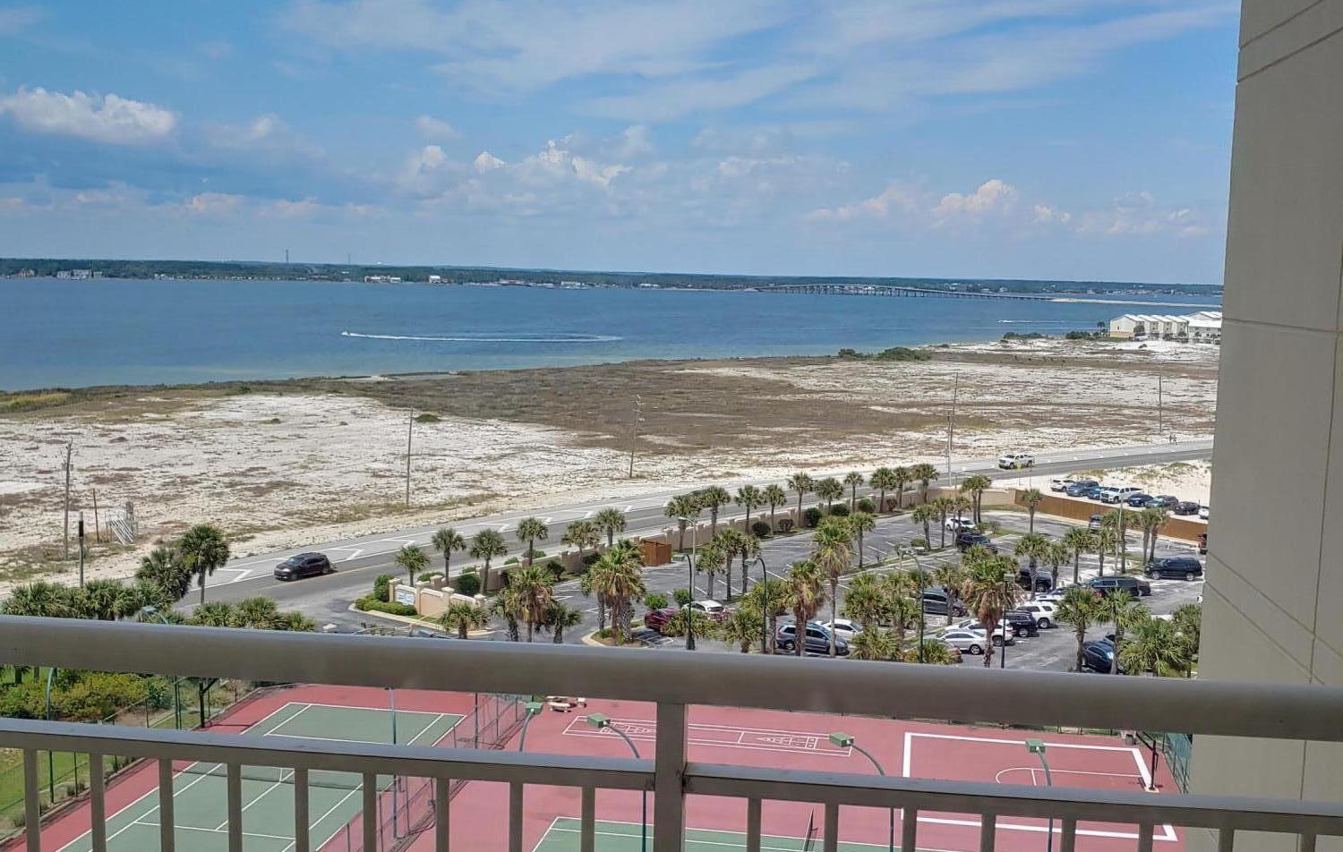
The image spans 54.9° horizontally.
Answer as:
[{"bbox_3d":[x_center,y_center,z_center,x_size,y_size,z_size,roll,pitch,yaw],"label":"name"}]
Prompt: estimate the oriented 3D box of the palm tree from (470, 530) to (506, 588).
[{"bbox_3d":[-14.910,10.860,105.240,3.070,5.280,3.010,0,7,-8],"label":"palm tree"}]

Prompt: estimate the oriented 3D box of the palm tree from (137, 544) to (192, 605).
[{"bbox_3d":[-37.301,11.197,95.155,4.000,5.090,4.000,1,7,0],"label":"palm tree"}]

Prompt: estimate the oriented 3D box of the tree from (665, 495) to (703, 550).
[{"bbox_3d":[1.190,9.110,121.970,3.560,5.500,3.490,1,7,1],"label":"tree"}]

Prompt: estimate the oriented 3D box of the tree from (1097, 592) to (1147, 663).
[{"bbox_3d":[29.696,13.637,85.543,3.323,5.656,3.323,4,7,20],"label":"tree"}]

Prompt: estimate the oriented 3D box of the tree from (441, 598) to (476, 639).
[{"bbox_3d":[-14.505,13.586,88.407,2.493,3.627,2.493,1,7,0],"label":"tree"}]

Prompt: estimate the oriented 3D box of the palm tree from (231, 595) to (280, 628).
[{"bbox_3d":[-27.648,13.124,86.297,3.260,3.840,3.260,1,7,0],"label":"palm tree"}]

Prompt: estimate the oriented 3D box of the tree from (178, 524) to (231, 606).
[{"bbox_3d":[-34.620,10.512,95.608,3.920,6.759,3.920,-1,7,-20],"label":"tree"}]

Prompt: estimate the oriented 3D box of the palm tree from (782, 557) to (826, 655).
[{"bbox_3d":[8.870,12.470,87.220,2.920,7.250,2.870,2,7,6],"label":"palm tree"}]

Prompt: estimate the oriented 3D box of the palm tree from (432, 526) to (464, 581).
[{"bbox_3d":[-17.913,10.621,103.821,2.691,5.270,2.691,0,7,-10],"label":"palm tree"}]

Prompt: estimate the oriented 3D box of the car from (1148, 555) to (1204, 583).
[{"bbox_3d":[43.982,12.470,113.423,5.100,1.770,2.000,3,7,11],"label":"car"}]

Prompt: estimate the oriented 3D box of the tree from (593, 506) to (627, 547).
[{"bbox_3d":[-5.342,9.661,115.135,3.122,5.319,3.122,1,7,0],"label":"tree"}]

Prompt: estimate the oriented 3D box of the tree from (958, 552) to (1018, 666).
[{"bbox_3d":[20.335,12.261,84.046,3.800,8.230,3.800,1,7,0],"label":"tree"}]

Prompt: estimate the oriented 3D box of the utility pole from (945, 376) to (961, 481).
[{"bbox_3d":[38.670,-0.289,177.844,1.000,12.600,0.600,1,7,0],"label":"utility pole"}]

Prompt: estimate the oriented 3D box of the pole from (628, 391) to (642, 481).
[{"bbox_3d":[-4.412,1.298,159.944,2.200,10.600,0.400,11,9,42],"label":"pole"}]

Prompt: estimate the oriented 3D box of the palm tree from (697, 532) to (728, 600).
[{"bbox_3d":[3.209,11.351,102.051,2.424,5.130,2.424,1,7,2],"label":"palm tree"}]

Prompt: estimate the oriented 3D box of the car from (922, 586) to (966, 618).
[{"bbox_3d":[20.667,13.638,100.256,4.700,1.750,1.900,4,7,22],"label":"car"}]

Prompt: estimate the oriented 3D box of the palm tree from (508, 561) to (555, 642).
[{"bbox_3d":[-9.500,12.420,88.250,3.050,6.350,2.990,0,7,-6],"label":"palm tree"}]

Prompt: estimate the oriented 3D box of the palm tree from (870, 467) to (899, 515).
[{"bbox_3d":[23.013,6.965,140.614,3.110,5.170,3.110,1,7,0],"label":"palm tree"}]

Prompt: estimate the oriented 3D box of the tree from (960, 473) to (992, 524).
[{"bbox_3d":[32.139,7.595,135.528,3.380,5.422,3.380,1,7,0],"label":"tree"}]

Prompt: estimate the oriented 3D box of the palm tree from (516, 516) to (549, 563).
[{"bbox_3d":[-11.762,10.124,109.058,2.820,4.990,2.820,1,7,0],"label":"palm tree"}]

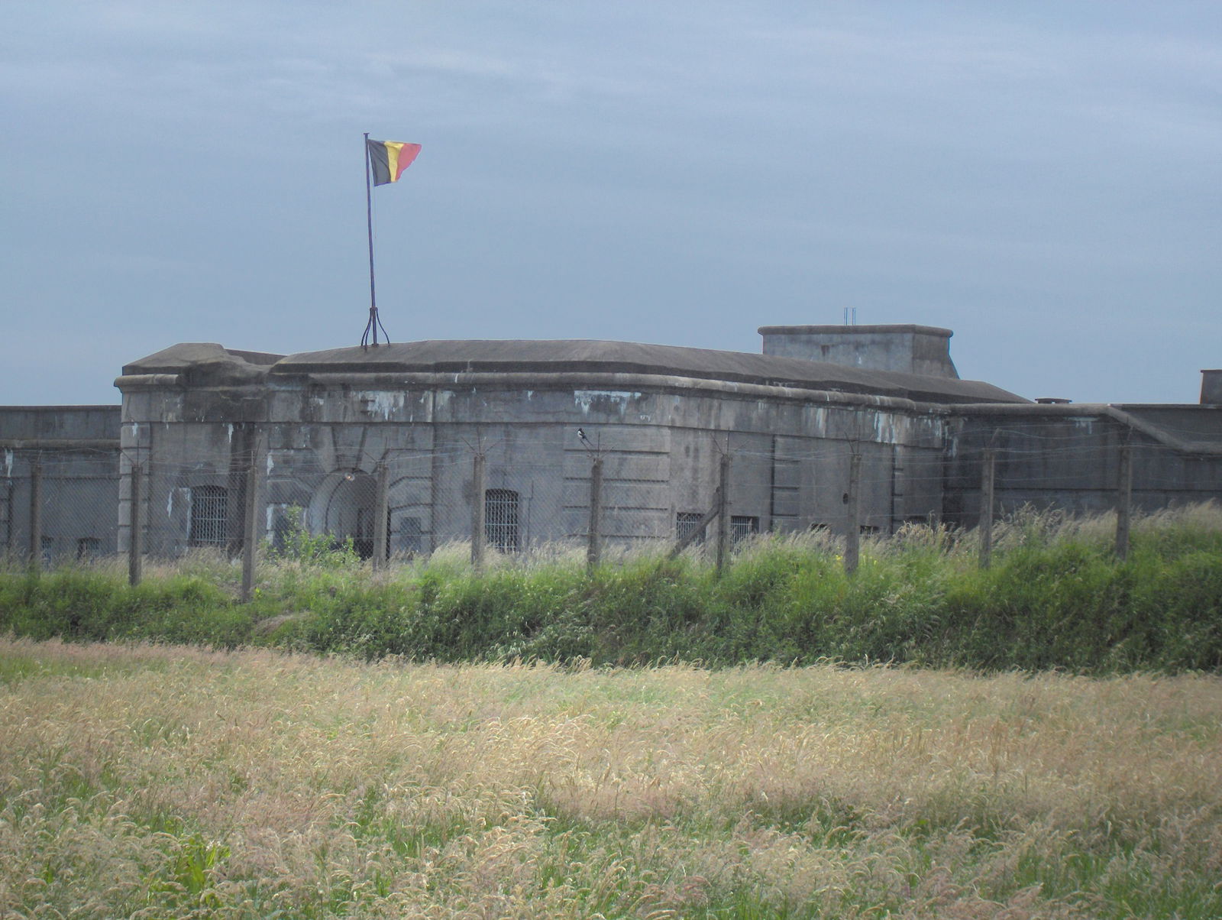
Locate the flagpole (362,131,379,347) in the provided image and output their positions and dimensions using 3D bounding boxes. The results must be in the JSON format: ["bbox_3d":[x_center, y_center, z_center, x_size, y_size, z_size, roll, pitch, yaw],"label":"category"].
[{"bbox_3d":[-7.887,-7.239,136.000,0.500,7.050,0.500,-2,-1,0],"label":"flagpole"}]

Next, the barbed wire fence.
[{"bbox_3d":[-1.015,0.731,56.517,21.700,2.450,0.650,0,-2,39],"label":"barbed wire fence"}]

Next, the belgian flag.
[{"bbox_3d":[-7.127,-9.783,136.000,1.900,1.520,0.450,1,-1,6],"label":"belgian flag"}]

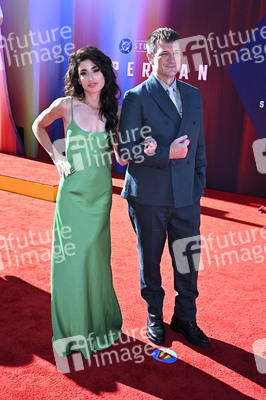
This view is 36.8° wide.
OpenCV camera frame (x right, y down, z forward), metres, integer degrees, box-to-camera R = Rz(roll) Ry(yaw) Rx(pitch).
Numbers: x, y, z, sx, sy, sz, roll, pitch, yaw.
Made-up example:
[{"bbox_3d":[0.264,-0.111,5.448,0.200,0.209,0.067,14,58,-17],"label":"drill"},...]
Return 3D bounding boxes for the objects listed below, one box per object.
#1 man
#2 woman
[{"bbox_3d":[0.181,-0.025,2.285,0.550,1.800,0.420,-1,13,-20],"label":"man"},{"bbox_3d":[-0.228,0.046,2.193,0.620,1.660,0.440,1,12,-8],"label":"woman"}]

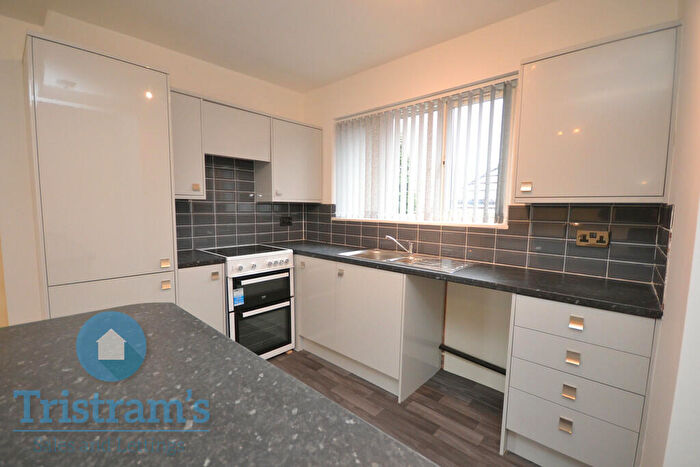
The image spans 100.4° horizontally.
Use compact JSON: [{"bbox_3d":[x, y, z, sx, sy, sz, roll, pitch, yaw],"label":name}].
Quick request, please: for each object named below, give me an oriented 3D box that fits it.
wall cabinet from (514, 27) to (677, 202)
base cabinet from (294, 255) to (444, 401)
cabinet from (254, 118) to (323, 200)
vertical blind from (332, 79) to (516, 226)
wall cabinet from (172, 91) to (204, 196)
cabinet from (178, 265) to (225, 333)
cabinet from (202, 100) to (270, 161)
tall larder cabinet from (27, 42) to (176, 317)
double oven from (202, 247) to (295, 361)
[{"bbox_3d":[1.291,-0.544,1.589,0.616,0.768,0.310,5,6,40],"label":"wall cabinet"},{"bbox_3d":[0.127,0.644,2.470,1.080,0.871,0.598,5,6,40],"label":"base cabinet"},{"bbox_3d":[-0.609,-0.698,2.969,0.300,0.770,0.627,5,6,40],"label":"cabinet"},{"bbox_3d":[0.500,-0.605,2.550,1.655,0.987,0.080,5,6,40],"label":"vertical blind"},{"bbox_3d":[-1.298,-0.625,2.154,0.305,0.740,0.307,5,6,40],"label":"wall cabinet"},{"bbox_3d":[-1.217,0.643,2.177,0.575,0.876,0.310,5,6,40],"label":"cabinet"},{"bbox_3d":[-1.004,-0.823,2.482,0.305,0.406,0.595,5,6,40],"label":"cabinet"},{"bbox_3d":[-1.490,0.076,1.790,0.575,2.061,0.571,5,6,40],"label":"tall larder cabinet"},{"bbox_3d":[-0.903,0.597,2.537,0.585,0.916,0.602,5,6,40],"label":"double oven"}]

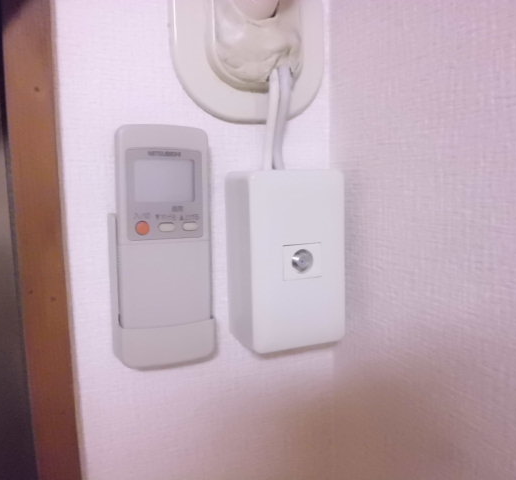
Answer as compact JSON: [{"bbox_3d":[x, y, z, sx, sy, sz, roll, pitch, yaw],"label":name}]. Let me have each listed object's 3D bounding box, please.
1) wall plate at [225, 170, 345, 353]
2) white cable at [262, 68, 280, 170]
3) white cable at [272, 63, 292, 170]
[{"bbox_3d":[0.020,0.011,0.345,0.070,0.120,0.050,-4,8,-22],"label":"wall plate"},{"bbox_3d":[0.010,-0.084,0.339,0.009,0.073,0.009,-1,9,-22],"label":"white cable"},{"bbox_3d":[0.017,-0.086,0.342,0.010,0.076,0.009,-1,9,-22],"label":"white cable"}]

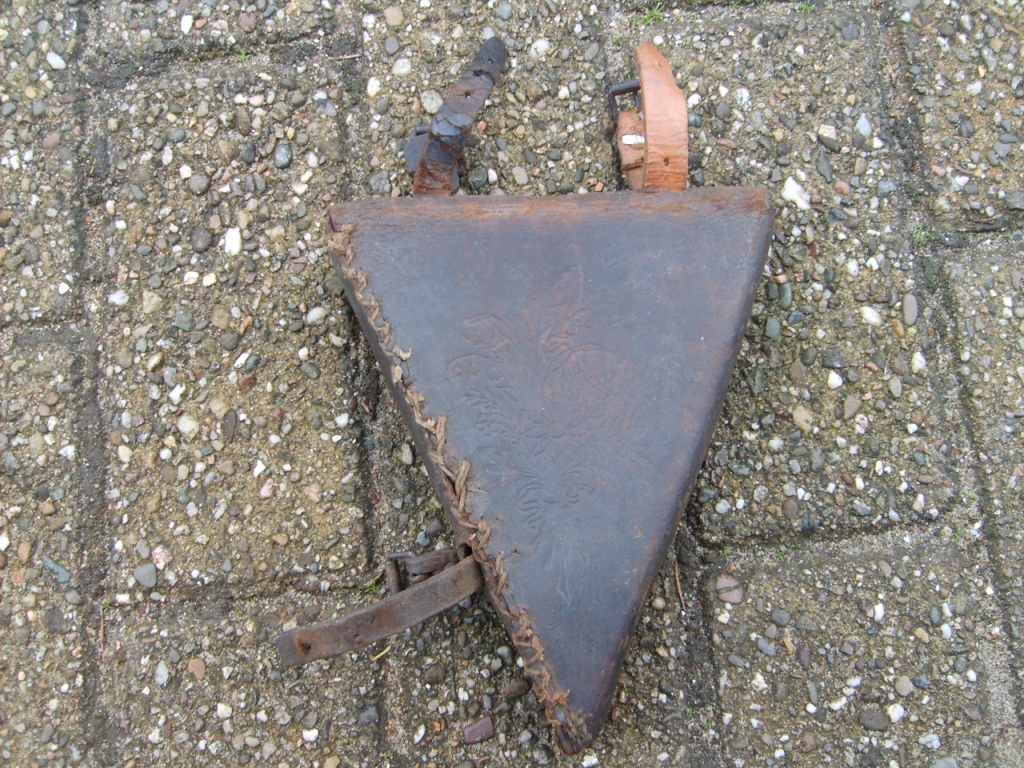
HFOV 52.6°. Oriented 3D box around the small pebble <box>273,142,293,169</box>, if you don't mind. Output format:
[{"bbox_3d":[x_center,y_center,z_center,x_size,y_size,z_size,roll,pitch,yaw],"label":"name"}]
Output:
[{"bbox_3d":[-0.095,-0.095,0.429,0.008,0.005,0.011,1,79,4],"label":"small pebble"}]

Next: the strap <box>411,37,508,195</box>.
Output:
[{"bbox_3d":[-0.021,-0.107,0.417,0.028,0.019,0.073,18,80,7],"label":"strap"}]

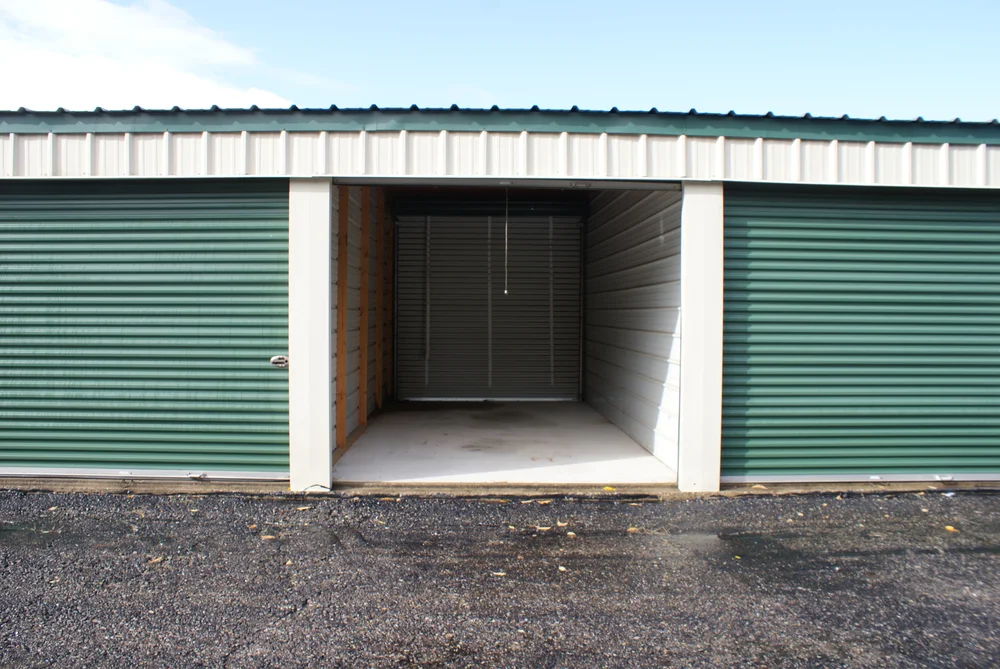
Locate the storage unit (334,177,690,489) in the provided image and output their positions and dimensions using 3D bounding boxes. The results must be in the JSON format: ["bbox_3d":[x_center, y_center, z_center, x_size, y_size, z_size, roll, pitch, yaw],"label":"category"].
[{"bbox_3d":[-0.050,-0.140,8.620,2.820,2.430,5.600,0,2,-2],"label":"storage unit"}]

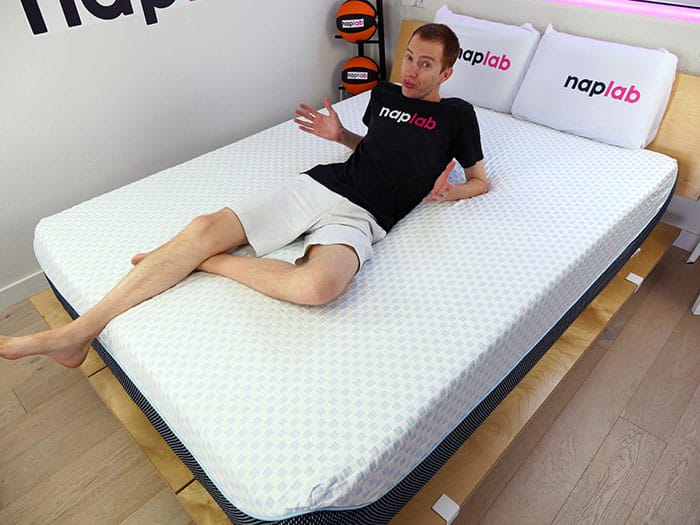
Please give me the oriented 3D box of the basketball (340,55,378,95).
[{"bbox_3d":[0.065,-1.138,2.960,0.226,0.226,0.226,0,38,1],"label":"basketball"}]

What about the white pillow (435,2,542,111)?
[{"bbox_3d":[0.631,-1.052,2.478,0.610,0.430,0.160,31,32,34],"label":"white pillow"}]

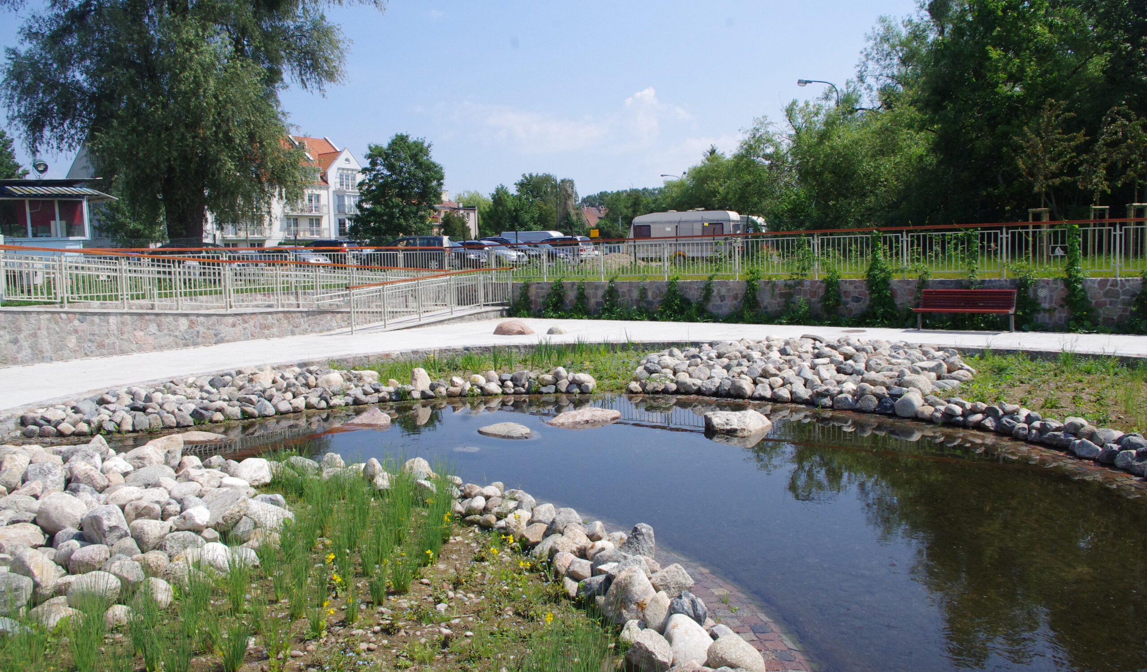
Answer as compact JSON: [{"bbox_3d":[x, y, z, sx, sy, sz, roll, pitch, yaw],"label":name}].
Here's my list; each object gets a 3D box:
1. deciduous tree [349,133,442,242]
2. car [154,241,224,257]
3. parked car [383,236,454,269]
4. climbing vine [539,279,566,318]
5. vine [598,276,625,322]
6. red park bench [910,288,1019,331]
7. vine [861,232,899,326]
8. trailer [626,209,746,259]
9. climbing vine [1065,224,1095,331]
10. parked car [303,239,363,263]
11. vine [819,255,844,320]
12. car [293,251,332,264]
[{"bbox_3d":[-11.624,-8.778,56.475,5.700,8.500,5.500,-2,4,-11],"label":"deciduous tree"},{"bbox_3d":[-16.536,-3.339,37.529,4.350,1.460,1.750,0,5,13],"label":"car"},{"bbox_3d":[-7.659,-3.789,40.016,4.250,1.620,1.770,0,4,11],"label":"parked car"},{"bbox_3d":[-0.588,-1.065,24.505,0.666,1.099,0.400,2,6,38],"label":"climbing vine"},{"bbox_3d":[1.042,-1.010,23.230,0.554,1.139,0.400,2,6,38],"label":"vine"},{"bbox_3d":[7.706,-0.487,16.958,1.820,0.810,0.620,2,6,39],"label":"red park bench"},{"bbox_3d":[6.693,-1.250,18.771,0.671,2.010,0.450,2,6,38],"label":"vine"},{"bbox_3d":[5.512,-4.802,42.967,5.500,2.600,2.200,1,5,24],"label":"trailer"},{"bbox_3d":[9.684,-1.111,16.436,0.395,2.001,0.400,2,6,38],"label":"climbing vine"},{"bbox_3d":[-12.971,-3.958,43.404,4.300,1.650,1.770,0,5,13],"label":"parked car"},{"bbox_3d":[5.851,-1.107,19.446,0.443,1.438,0.350,2,6,38],"label":"vine"},{"bbox_3d":[-13.932,-3.660,41.420,4.400,1.400,1.750,0,5,15],"label":"car"}]

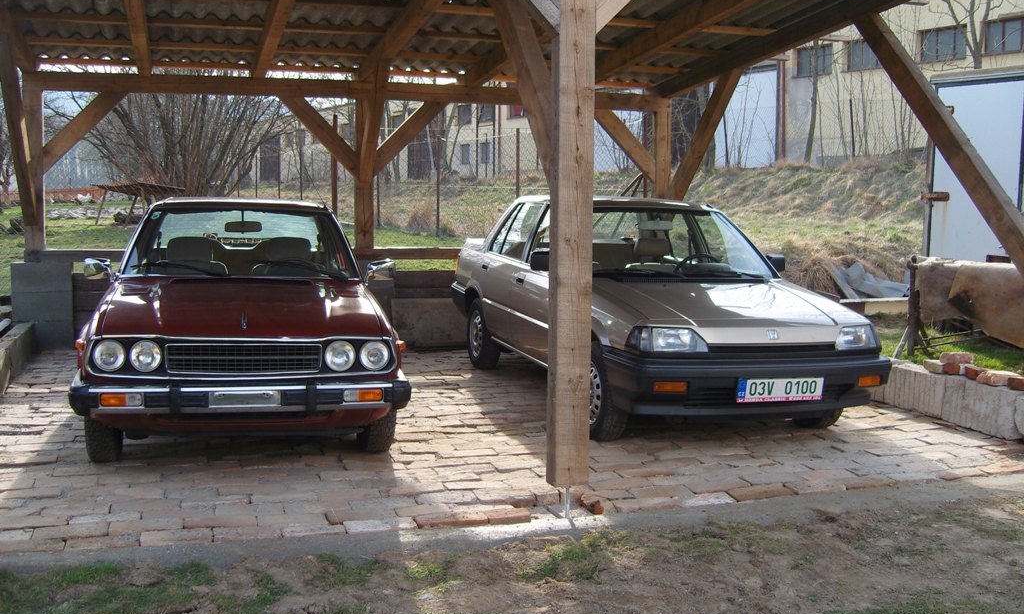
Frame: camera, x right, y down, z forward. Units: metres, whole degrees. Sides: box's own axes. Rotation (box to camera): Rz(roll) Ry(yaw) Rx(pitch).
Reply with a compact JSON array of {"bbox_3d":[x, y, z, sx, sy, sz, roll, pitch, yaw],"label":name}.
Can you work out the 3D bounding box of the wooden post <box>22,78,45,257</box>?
[{"bbox_3d":[-4.130,-1.215,8.700,0.145,1.550,0.145,0,7,-10],"label":"wooden post"}]

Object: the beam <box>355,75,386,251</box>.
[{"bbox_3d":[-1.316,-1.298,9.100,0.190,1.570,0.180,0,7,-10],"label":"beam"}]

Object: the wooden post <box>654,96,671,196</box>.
[{"bbox_3d":[1.441,-1.226,9.600,0.140,1.500,0.140,0,7,-10],"label":"wooden post"}]

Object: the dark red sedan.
[{"bbox_3d":[-1.732,-0.013,6.471,1.630,1.340,4.150,-1,7,-15],"label":"dark red sedan"}]

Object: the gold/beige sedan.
[{"bbox_3d":[0.813,-0.064,7.110,1.650,1.385,4.145,-1,7,-17],"label":"gold/beige sedan"}]

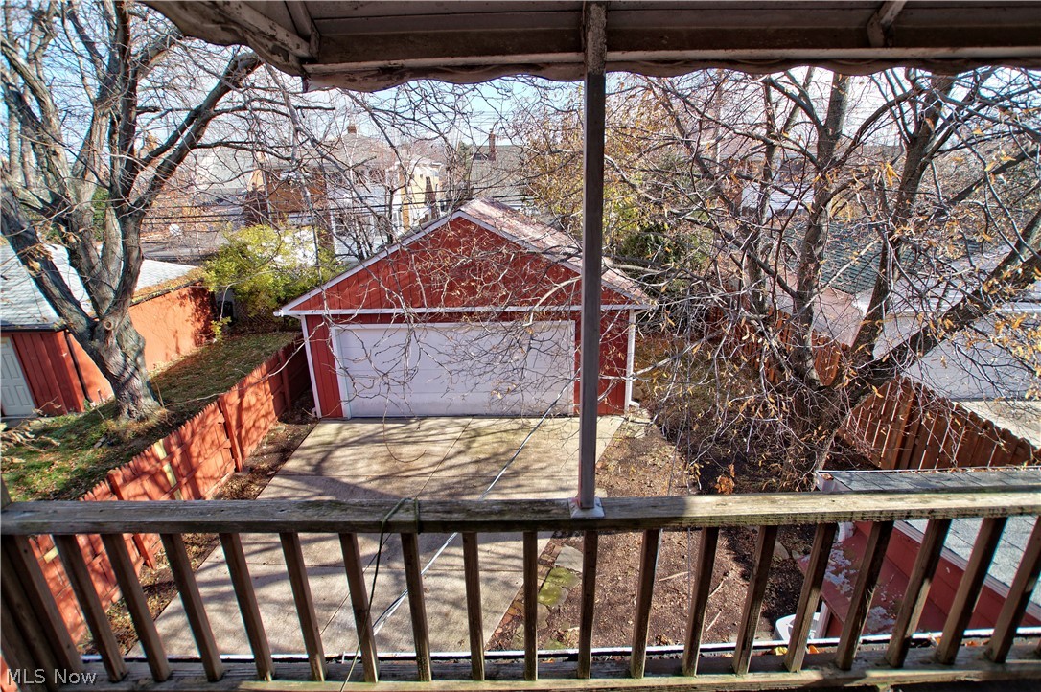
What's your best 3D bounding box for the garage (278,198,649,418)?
[{"bbox_3d":[-1.065,-1.591,12.414,7.550,4.430,6.400,-1,20,1],"label":"garage"}]

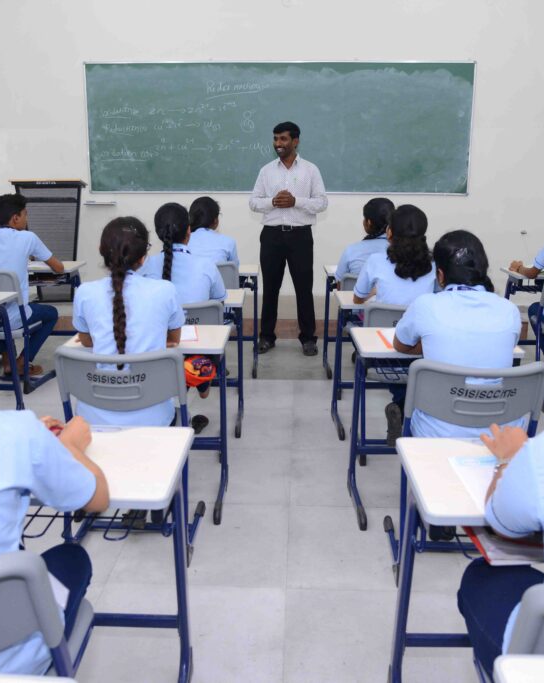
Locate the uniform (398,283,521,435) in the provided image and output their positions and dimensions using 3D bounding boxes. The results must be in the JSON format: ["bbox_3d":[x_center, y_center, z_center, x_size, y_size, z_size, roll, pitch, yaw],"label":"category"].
[{"bbox_3d":[0.598,0.075,2.299,0.440,0.580,0.340,0,13,0],"label":"uniform"}]

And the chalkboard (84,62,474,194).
[{"bbox_3d":[0.057,-2.071,6.659,3.740,1.220,0.050,1,13,2],"label":"chalkboard"}]

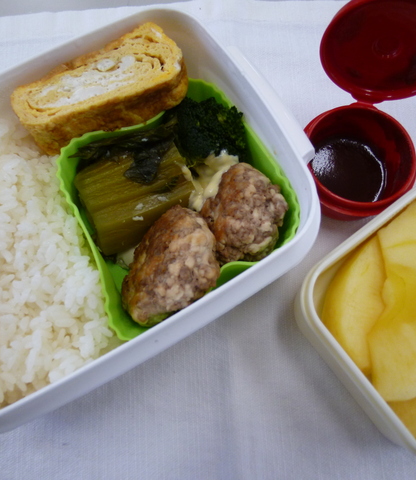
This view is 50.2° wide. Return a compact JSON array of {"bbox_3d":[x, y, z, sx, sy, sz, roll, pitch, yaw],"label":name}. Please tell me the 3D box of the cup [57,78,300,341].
[{"bbox_3d":[-0.015,-0.014,0.213,0.090,0.038,0.092,-28,73,-5],"label":"cup"}]

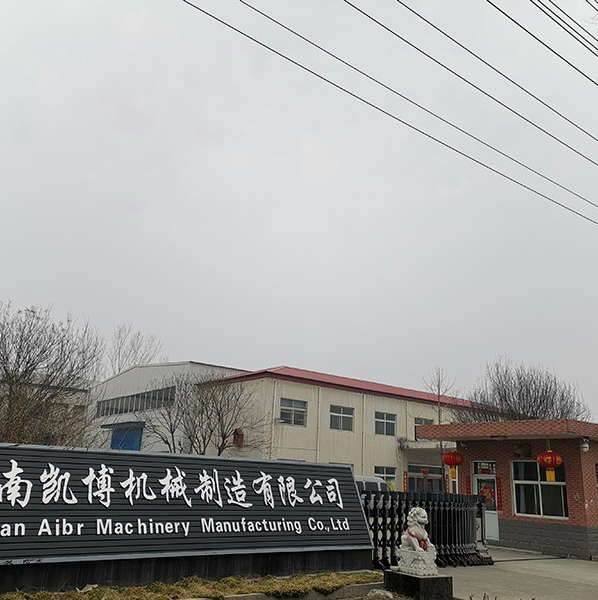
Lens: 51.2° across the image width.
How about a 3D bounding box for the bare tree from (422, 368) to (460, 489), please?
[{"bbox_3d":[5.909,5.994,25.829,1.464,6.550,1.500,-1,-16,13],"label":"bare tree"}]

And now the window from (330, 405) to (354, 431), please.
[{"bbox_3d":[2.655,7.259,38.075,1.868,1.468,0.150,13,-19,-33],"label":"window"}]

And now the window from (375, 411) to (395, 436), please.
[{"bbox_3d":[5.574,7.971,40.032,1.787,1.421,0.150,13,-19,-33],"label":"window"}]

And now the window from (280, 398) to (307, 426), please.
[{"bbox_3d":[-0.259,6.561,36.117,1.879,1.513,0.150,13,-19,-33],"label":"window"}]

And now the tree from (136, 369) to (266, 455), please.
[{"bbox_3d":[-3.116,4.792,20.200,4.219,5.043,3.800,5,-16,-8],"label":"tree"}]

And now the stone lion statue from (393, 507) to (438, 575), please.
[{"bbox_3d":[1.892,3.815,9.910,0.410,0.970,0.500,14,-20,-35],"label":"stone lion statue"}]

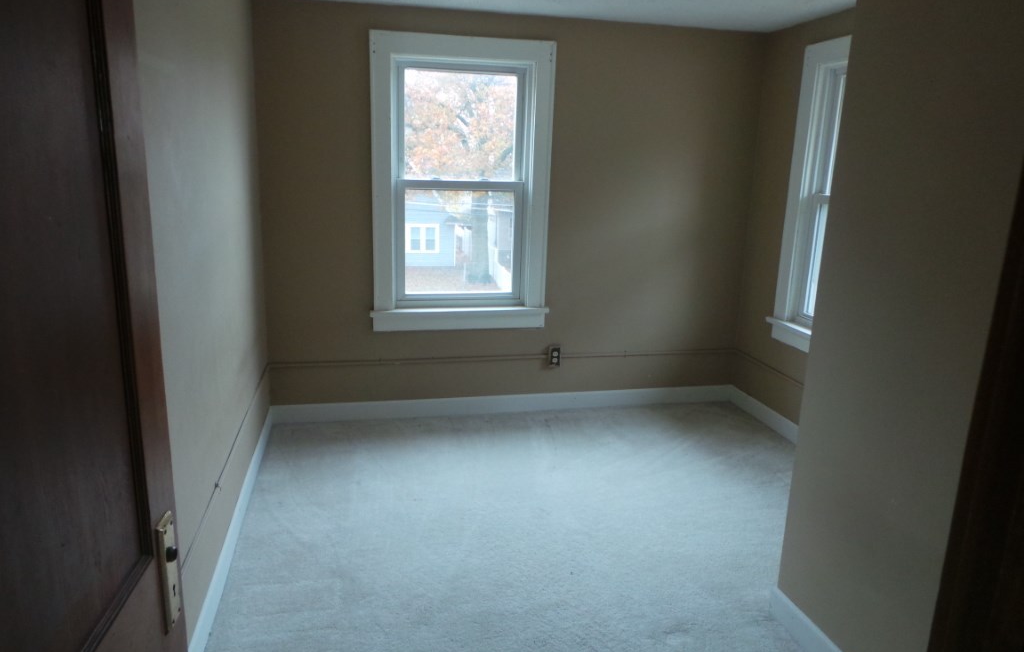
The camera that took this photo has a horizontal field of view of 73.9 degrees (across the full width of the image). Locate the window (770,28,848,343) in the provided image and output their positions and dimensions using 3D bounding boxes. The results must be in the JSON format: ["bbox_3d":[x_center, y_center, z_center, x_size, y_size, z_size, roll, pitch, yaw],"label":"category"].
[{"bbox_3d":[1.724,-0.628,3.507,0.130,1.656,1.030,-1,14,-12],"label":"window"}]

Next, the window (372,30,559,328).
[{"bbox_3d":[-0.278,-0.777,3.891,1.053,1.641,0.110,-1,14,-12],"label":"window"}]

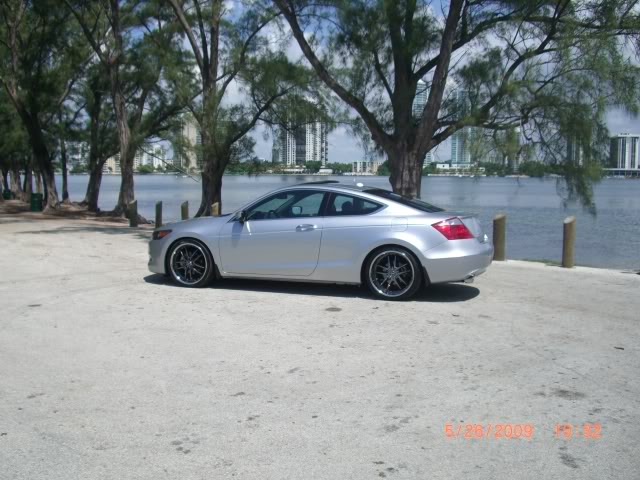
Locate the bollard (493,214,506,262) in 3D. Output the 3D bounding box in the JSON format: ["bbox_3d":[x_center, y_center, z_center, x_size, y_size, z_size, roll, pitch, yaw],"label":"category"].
[{"bbox_3d":[3.220,-0.054,12.528,0.205,0.838,0.205,0,5,0],"label":"bollard"}]

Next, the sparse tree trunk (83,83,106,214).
[{"bbox_3d":[-9.986,-3.961,30.851,0.950,5.469,0.850,0,5,0],"label":"sparse tree trunk"}]

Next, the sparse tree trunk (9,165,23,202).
[{"bbox_3d":[-19.572,-3.696,45.123,0.750,2.292,0.700,0,5,0],"label":"sparse tree trunk"}]

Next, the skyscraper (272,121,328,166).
[{"bbox_3d":[-28.378,-139.710,1022.500,79.704,66.894,45.000,0,5,0],"label":"skyscraper"}]

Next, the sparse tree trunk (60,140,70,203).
[{"bbox_3d":[-14.945,-4.010,41.166,0.420,3.608,0.420,0,5,0],"label":"sparse tree trunk"}]

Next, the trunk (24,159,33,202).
[{"bbox_3d":[-18.698,-3.814,45.022,0.480,2.545,0.480,0,5,0],"label":"trunk"}]

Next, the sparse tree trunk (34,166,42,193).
[{"bbox_3d":[-19.087,-3.878,47.585,0.450,2.187,0.450,0,5,0],"label":"sparse tree trunk"}]

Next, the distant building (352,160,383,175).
[{"bbox_3d":[68.451,-104.478,1012.500,42.699,19.926,25.000,0,5,0],"label":"distant building"}]

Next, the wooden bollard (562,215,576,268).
[{"bbox_3d":[4.131,0.031,11.606,0.205,0.845,0.205,0,5,0],"label":"wooden bollard"}]

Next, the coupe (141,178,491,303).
[{"bbox_3d":[-0.058,-0.088,9.746,4.850,1.430,1.850,2,6,18],"label":"coupe"}]

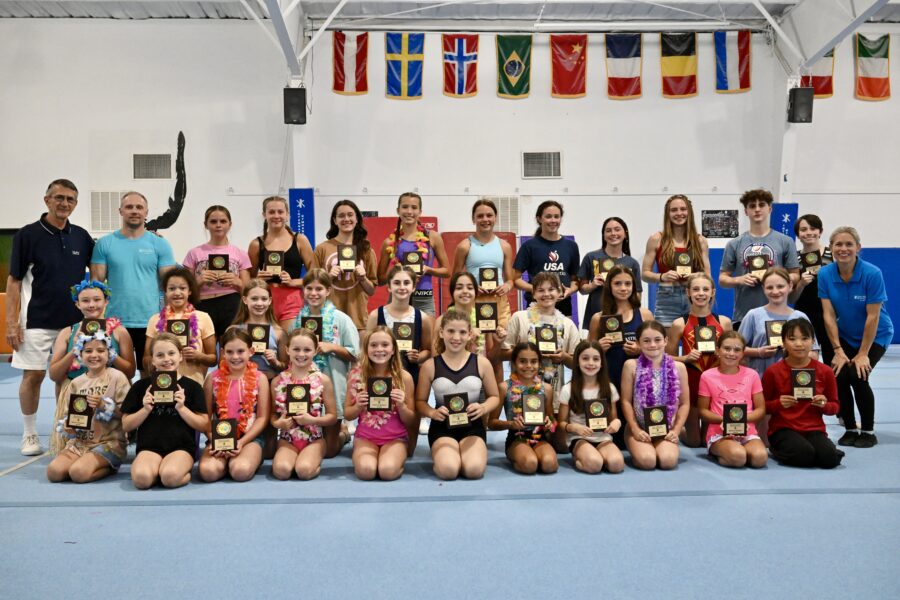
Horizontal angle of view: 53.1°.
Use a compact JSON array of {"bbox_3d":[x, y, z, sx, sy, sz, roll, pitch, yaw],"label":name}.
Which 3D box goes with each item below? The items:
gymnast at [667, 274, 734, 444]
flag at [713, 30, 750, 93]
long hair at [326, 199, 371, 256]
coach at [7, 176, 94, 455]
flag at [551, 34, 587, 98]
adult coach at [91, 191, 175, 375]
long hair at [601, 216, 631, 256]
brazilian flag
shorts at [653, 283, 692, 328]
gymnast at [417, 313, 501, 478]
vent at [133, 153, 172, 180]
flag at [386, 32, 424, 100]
[{"bbox_3d":[1.600,0.385,5.800,0.420,1.110,0.520,0,1,9],"label":"gymnast"},{"bbox_3d":[5.217,-4.400,16.630,0.685,1.163,0.060,0,1,-2],"label":"flag"},{"bbox_3d":[-0.731,-0.520,6.450,0.300,0.410,0.230,0,1,-6],"label":"long hair"},{"bbox_3d":[-2.575,0.100,5.800,0.530,1.760,0.340,-1,1,-25],"label":"coach"},{"bbox_3d":[2.002,-3.944,15.200,0.620,1.070,0.080,0,1,-3],"label":"flag"},{"bbox_3d":[-2.103,0.114,5.938,0.560,1.660,0.300,0,1,-9],"label":"adult coach"},{"bbox_3d":[1.208,-0.460,6.550,0.210,0.285,0.210,0,1,7],"label":"long hair"},{"bbox_3d":[0.981,-3.581,13.800,0.540,0.980,0.050,0,1,-2],"label":"brazilian flag"},{"bbox_3d":[1.641,0.044,6.550,0.310,0.310,0.230,0,1,10],"label":"shorts"},{"bbox_3d":[0.045,0.498,5.003,0.460,0.900,0.540,0,1,0],"label":"gymnast"},{"bbox_3d":[-4.562,-2.043,13.800,0.590,0.380,0.040,0,1,-2],"label":"vent"},{"bbox_3d":[-0.800,-4.160,16.000,0.670,1.200,0.060,0,1,-2],"label":"flag"}]

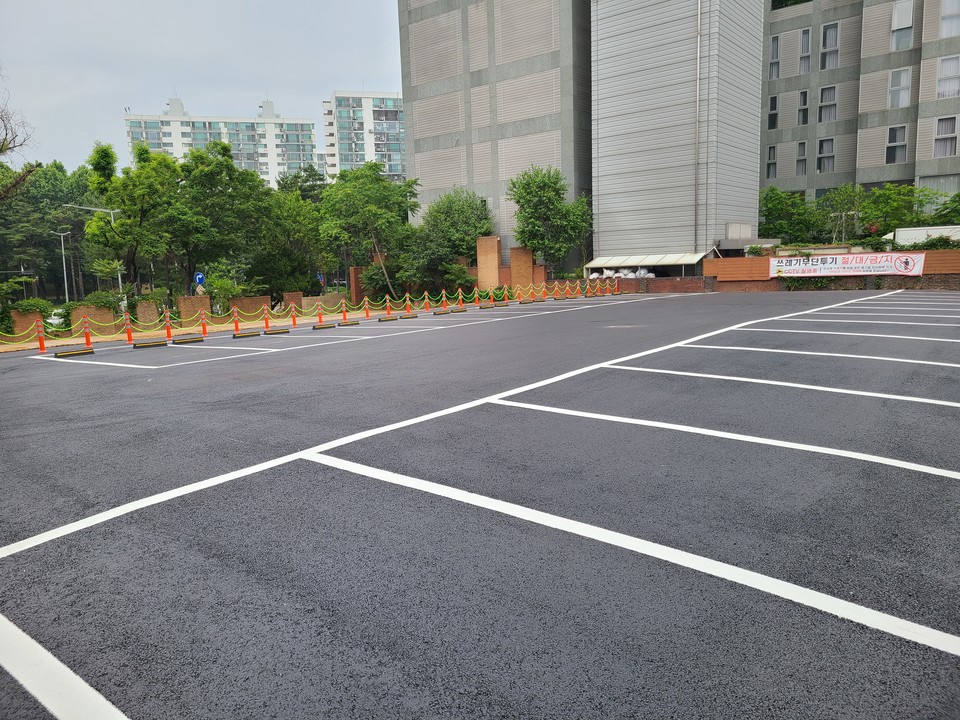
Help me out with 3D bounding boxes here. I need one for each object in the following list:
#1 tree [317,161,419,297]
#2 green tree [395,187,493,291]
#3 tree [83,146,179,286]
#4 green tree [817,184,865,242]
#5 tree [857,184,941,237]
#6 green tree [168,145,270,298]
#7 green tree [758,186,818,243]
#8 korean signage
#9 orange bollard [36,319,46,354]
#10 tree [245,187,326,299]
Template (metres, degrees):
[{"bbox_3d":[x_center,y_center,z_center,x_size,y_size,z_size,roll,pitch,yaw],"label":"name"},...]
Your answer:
[{"bbox_3d":[-4.289,-4.805,27.576,3.891,5.481,3.891,-2,8,0],"label":"tree"},{"bbox_3d":[-1.540,-4.949,30.600,4.151,4.710,4.151,-2,8,0],"label":"green tree"},{"bbox_3d":[-13.746,-5.045,28.503,4.300,6.864,4.300,-2,8,0],"label":"tree"},{"bbox_3d":[17.272,-6.868,34.463,2.400,2.971,2.400,-2,8,0],"label":"green tree"},{"bbox_3d":[19.182,-6.614,32.994,3.700,2.948,3.400,-2,8,0],"label":"tree"},{"bbox_3d":[-10.652,-5.359,29.484,4.500,6.987,4.500,-2,8,0],"label":"green tree"},{"bbox_3d":[15.161,-6.971,35.447,3.000,3.046,3.000,-2,8,0],"label":"green tree"},{"bbox_3d":[14.946,-3.872,29.765,5.800,0.920,0.060,4,10,38],"label":"korean signage"},{"bbox_3d":[-9.703,-0.526,15.937,0.200,0.740,0.200,-2,8,0],"label":"orange bollard"},{"bbox_3d":[-8.409,-4.877,31.585,4.000,5.477,4.000,-2,8,0],"label":"tree"}]

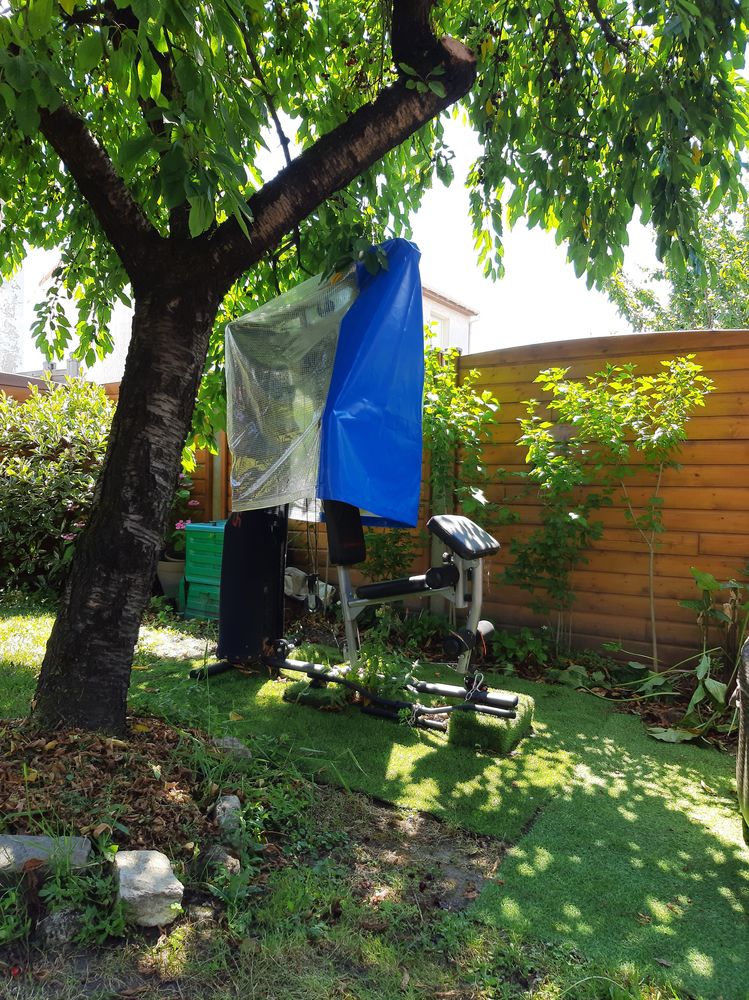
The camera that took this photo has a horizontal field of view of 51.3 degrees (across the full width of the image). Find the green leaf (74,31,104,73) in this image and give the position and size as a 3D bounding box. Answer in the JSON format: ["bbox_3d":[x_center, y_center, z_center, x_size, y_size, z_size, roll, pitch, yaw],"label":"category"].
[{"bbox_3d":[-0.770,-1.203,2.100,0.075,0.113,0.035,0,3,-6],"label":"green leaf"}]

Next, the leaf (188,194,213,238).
[{"bbox_3d":[-0.455,-0.748,2.050,0.066,0.110,0.035,0,2,0],"label":"leaf"}]

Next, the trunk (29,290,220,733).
[{"bbox_3d":[-0.973,0.034,3.120,0.400,1.720,0.380,13,0,-1],"label":"trunk"}]

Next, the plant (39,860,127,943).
[{"bbox_3d":[-0.697,0.958,1.860,0.205,0.145,0.160,0,2,0],"label":"plant"}]

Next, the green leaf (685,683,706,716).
[{"bbox_3d":[1.507,0.937,3.660,0.100,0.155,0.080,0,2,0],"label":"green leaf"}]

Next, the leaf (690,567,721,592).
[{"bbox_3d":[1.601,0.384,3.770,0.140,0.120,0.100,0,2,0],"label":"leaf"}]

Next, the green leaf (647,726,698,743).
[{"bbox_3d":[1.246,0.978,3.250,0.210,0.045,0.140,1,3,11],"label":"green leaf"}]

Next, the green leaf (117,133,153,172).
[{"bbox_3d":[-0.611,-0.889,2.000,0.065,0.120,0.040,44,0,0],"label":"green leaf"}]

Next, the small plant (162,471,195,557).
[{"bbox_3d":[-1.453,0.092,5.750,0.340,0.620,0.340,0,3,0],"label":"small plant"}]

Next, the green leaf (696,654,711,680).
[{"bbox_3d":[1.578,0.799,3.740,0.066,0.130,0.055,0,2,0],"label":"green leaf"}]

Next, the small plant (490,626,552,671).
[{"bbox_3d":[0.805,0.819,4.270,0.330,0.240,0.280,0,2,0],"label":"small plant"}]

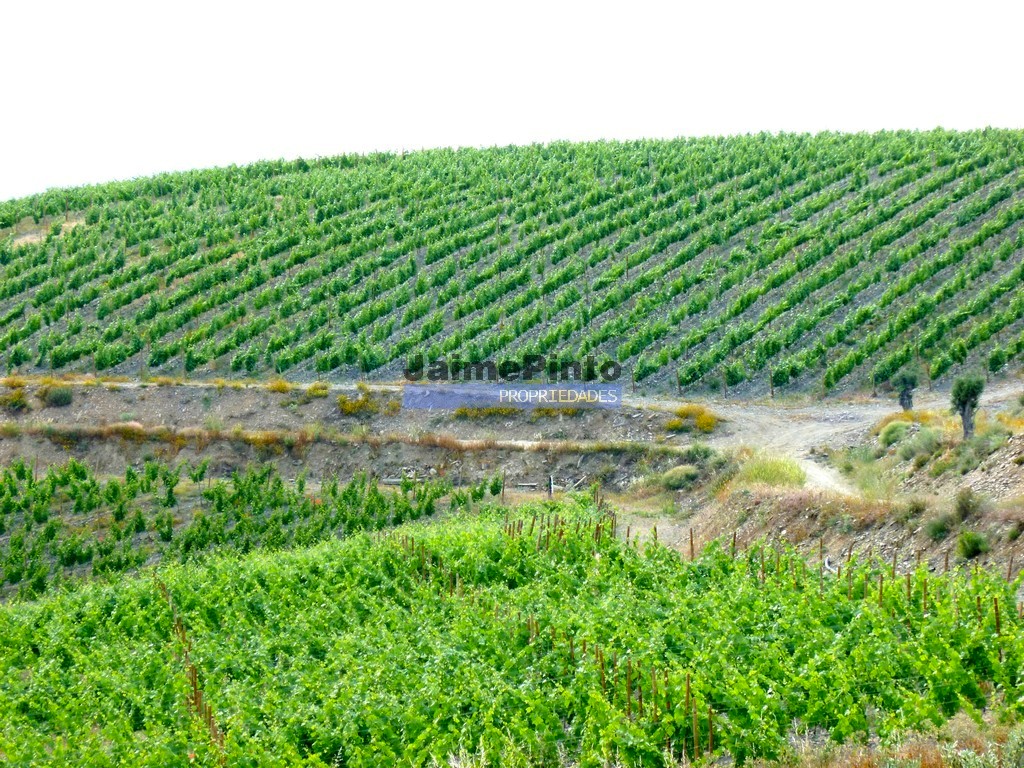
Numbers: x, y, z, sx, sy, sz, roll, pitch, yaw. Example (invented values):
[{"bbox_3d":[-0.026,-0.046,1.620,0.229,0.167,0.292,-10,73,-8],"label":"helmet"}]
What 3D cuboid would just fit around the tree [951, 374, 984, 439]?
[{"bbox_3d":[17.451,0.862,238.000,1.303,2.529,1.303,0,1,0],"label":"tree"}]

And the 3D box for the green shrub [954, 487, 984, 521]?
[{"bbox_3d":[13.551,3.539,184.000,0.889,1.007,0.800,0,1,0],"label":"green shrub"}]

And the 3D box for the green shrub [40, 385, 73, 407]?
[{"bbox_3d":[-23.610,0.596,322.000,1.659,1.140,1.410,0,1,0],"label":"green shrub"}]

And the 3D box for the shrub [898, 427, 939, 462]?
[{"bbox_3d":[14.527,2.162,222.000,1.429,1.287,1.287,0,1,0],"label":"shrub"}]

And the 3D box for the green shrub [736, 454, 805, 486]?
[{"bbox_3d":[8.239,2.757,198.000,2.295,1.020,1.836,0,1,0],"label":"green shrub"}]

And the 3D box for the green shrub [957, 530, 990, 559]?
[{"bbox_3d":[13.047,4.576,176.000,0.907,0.850,0.816,0,1,0],"label":"green shrub"}]

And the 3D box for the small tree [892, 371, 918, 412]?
[{"bbox_3d":[17.229,0.285,272.000,1.138,2.014,1.138,0,1,0],"label":"small tree"}]

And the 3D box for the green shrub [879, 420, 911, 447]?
[{"bbox_3d":[14.100,1.825,229.000,1.180,0.958,1.062,0,1,0],"label":"green shrub"}]

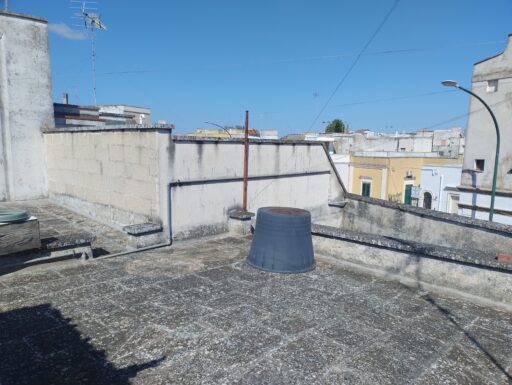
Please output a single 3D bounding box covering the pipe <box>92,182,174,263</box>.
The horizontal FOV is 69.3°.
[{"bbox_3d":[-1.774,0.394,5.368,1.242,0.998,0.070,-6,9,-43],"label":"pipe"}]

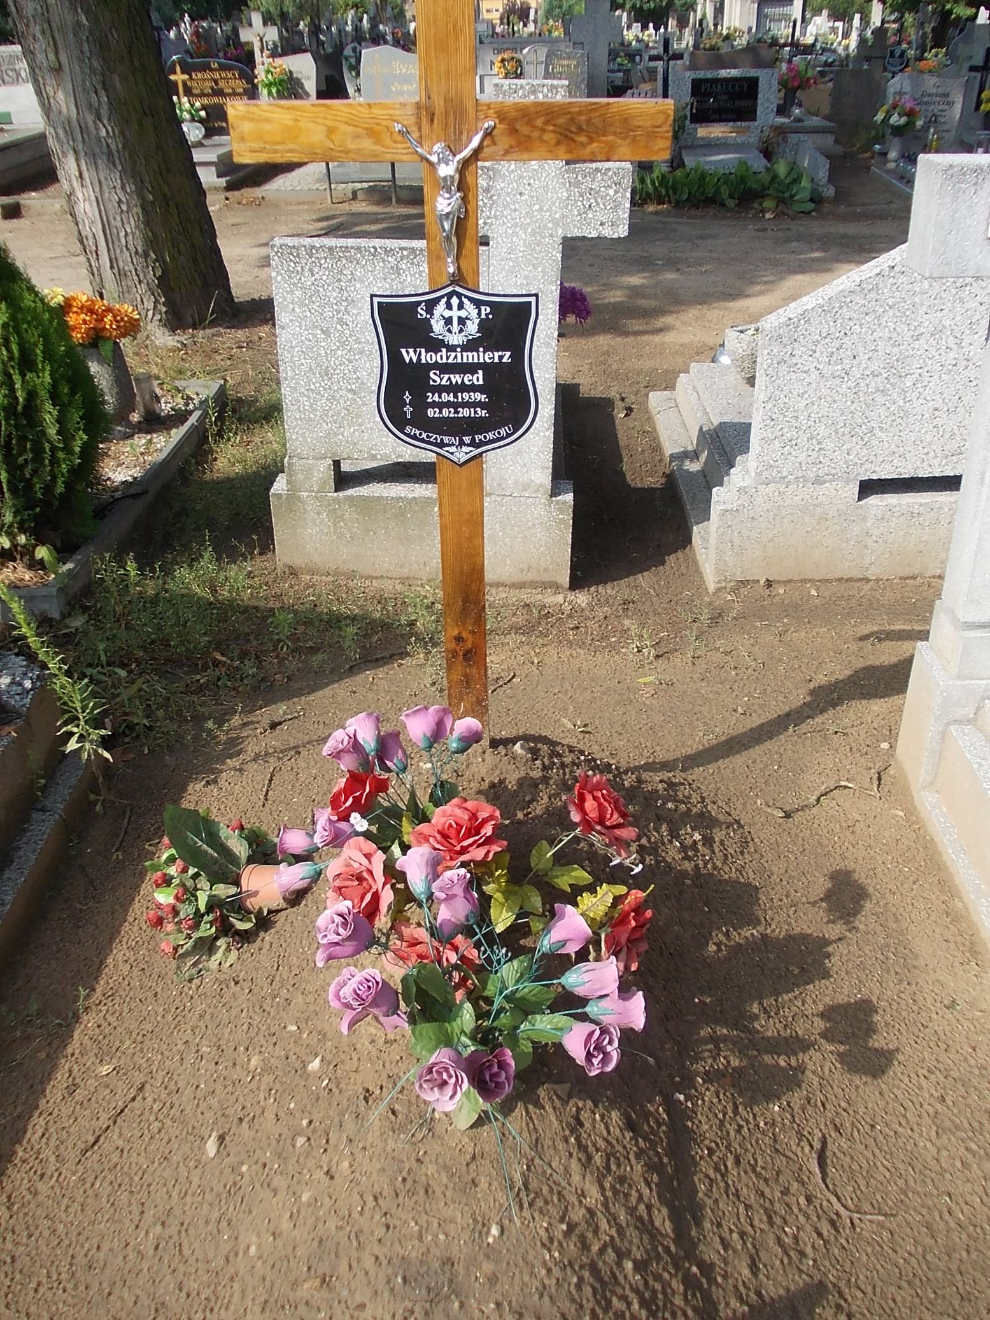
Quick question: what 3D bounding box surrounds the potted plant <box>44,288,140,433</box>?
[{"bbox_3d":[-1.507,-1.155,4.069,0.340,0.540,0.300,0,32,0],"label":"potted plant"}]

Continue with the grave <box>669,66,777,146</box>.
[{"bbox_3d":[2.006,-4.862,9.400,0.930,0.630,0.200,-6,32,-9],"label":"grave"}]

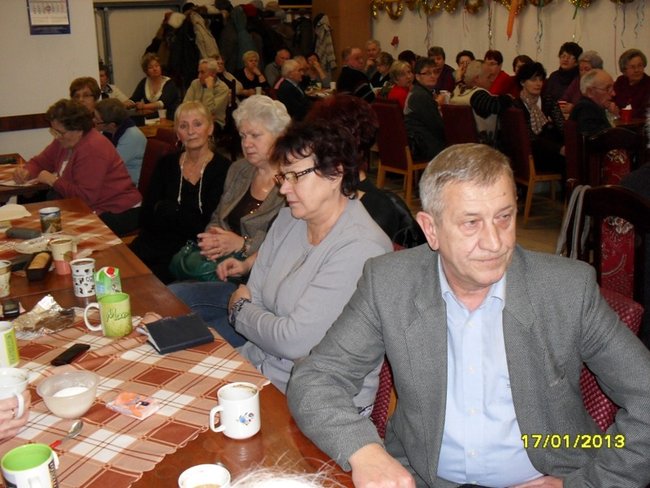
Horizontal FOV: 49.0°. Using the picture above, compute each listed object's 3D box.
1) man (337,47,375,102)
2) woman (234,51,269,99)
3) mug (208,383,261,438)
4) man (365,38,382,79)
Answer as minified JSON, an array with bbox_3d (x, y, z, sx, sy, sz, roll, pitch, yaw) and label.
[{"bbox_3d":[0.425,-1.390,7.530,0.780,1.280,0.560,-7,18,-19],"label":"man"},{"bbox_3d":[-0.815,-1.550,8.348,0.500,1.310,0.750,-4,16,-8],"label":"woman"},{"bbox_3d":[-0.176,0.324,1.375,0.110,0.084,0.081,-10,19,-29],"label":"mug"},{"bbox_3d":[0.522,-1.710,8.531,0.540,1.290,0.760,6,19,20],"label":"man"}]

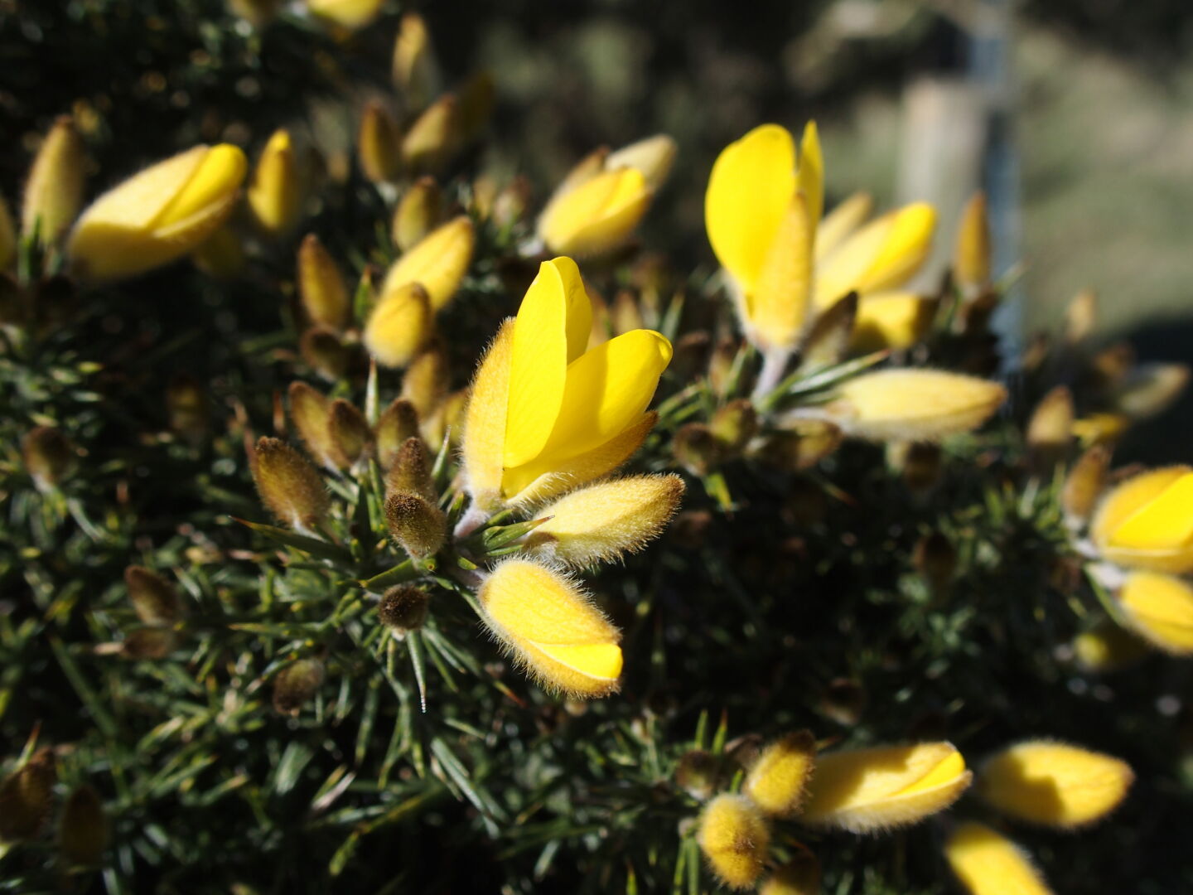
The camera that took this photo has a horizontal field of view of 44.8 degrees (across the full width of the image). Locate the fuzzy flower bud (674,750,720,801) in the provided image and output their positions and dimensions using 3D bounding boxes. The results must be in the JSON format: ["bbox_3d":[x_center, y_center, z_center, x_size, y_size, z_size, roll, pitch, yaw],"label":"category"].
[{"bbox_3d":[0.009,0.029,0.130,0.004,0.005,0.004,-6,21,0],"label":"fuzzy flower bud"}]

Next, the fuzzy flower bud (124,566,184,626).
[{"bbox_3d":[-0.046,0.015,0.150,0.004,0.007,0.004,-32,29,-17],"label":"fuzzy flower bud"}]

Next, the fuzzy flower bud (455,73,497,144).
[{"bbox_3d":[-0.015,-0.042,0.178,0.004,0.009,0.004,18,0,0],"label":"fuzzy flower bud"}]

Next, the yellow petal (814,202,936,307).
[{"bbox_3d":[0.027,-0.019,0.140,0.015,0.006,0.005,-39,0,0],"label":"yellow petal"}]

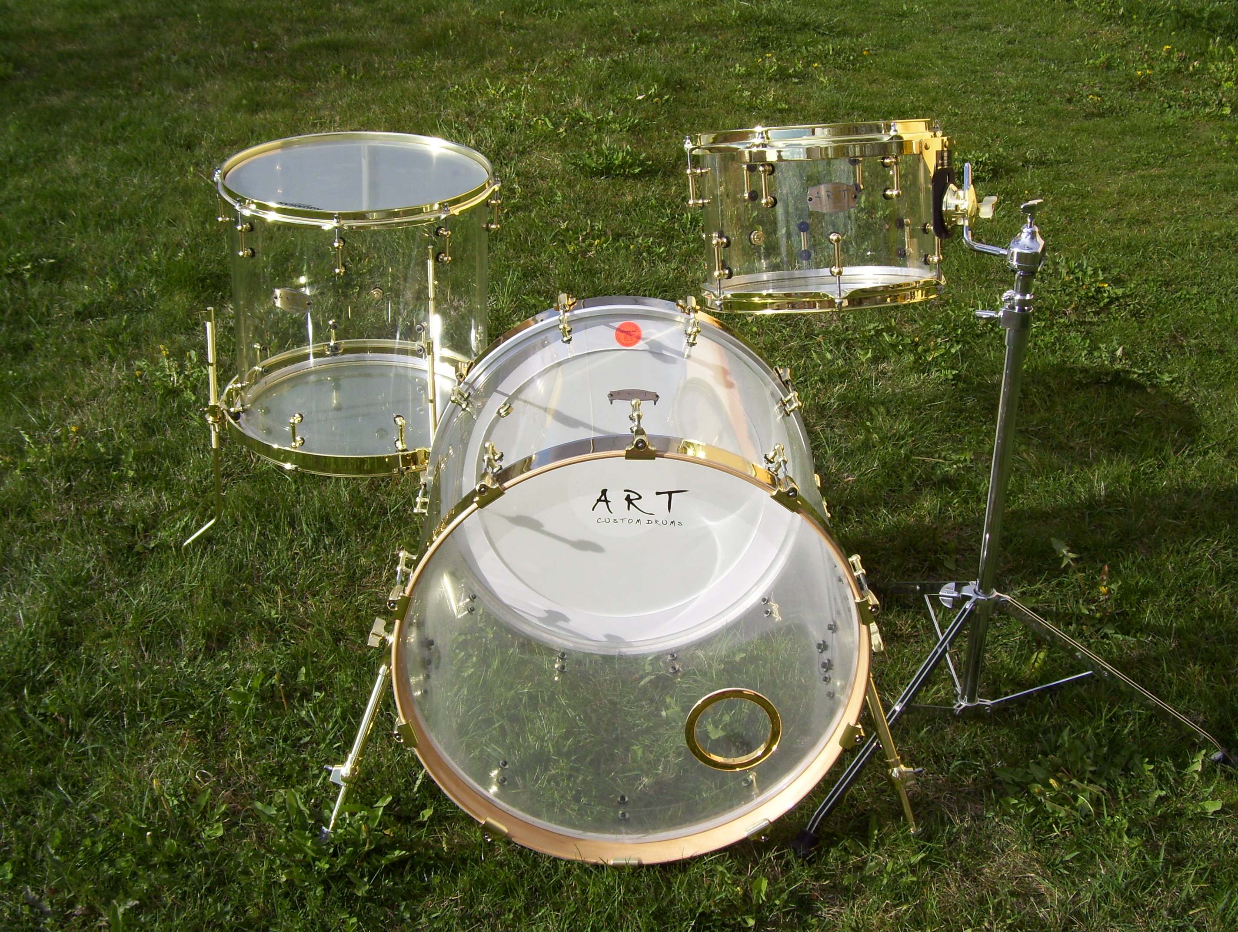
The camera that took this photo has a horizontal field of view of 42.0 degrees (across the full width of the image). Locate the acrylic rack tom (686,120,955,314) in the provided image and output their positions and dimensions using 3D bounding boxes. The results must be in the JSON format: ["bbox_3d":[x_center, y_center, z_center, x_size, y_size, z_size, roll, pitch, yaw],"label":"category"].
[{"bbox_3d":[0.270,-0.338,2.165,0.355,0.238,0.350,-4,11,1],"label":"acrylic rack tom"}]

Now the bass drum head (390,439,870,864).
[{"bbox_3d":[0.016,0.242,2.017,0.600,0.600,0.055,0,23,-1],"label":"bass drum head"}]

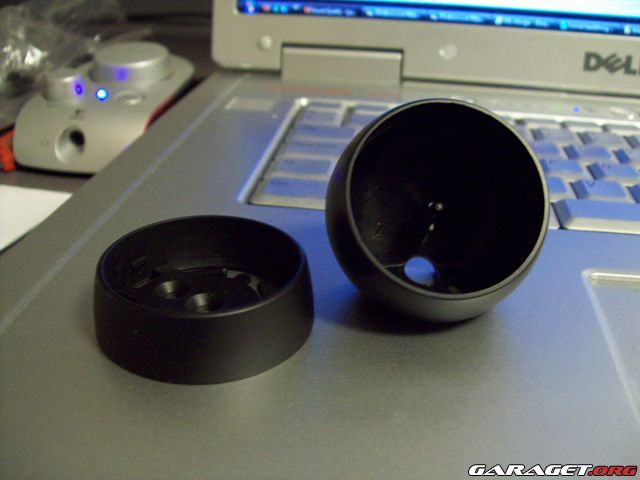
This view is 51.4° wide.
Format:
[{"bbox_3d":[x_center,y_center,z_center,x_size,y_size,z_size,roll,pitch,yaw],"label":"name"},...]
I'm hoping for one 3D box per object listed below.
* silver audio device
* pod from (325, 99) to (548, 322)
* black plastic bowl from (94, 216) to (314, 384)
[{"bbox_3d":[-0.109,-0.075,0.350,0.060,0.037,0.124,7,29,7],"label":"silver audio device"},{"bbox_3d":[0.027,-0.006,0.160,0.051,0.051,0.037,2,-10,-2],"label":"pod"},{"bbox_3d":[-0.027,0.011,0.155,0.051,0.015,0.051,2,28,-1],"label":"black plastic bowl"}]

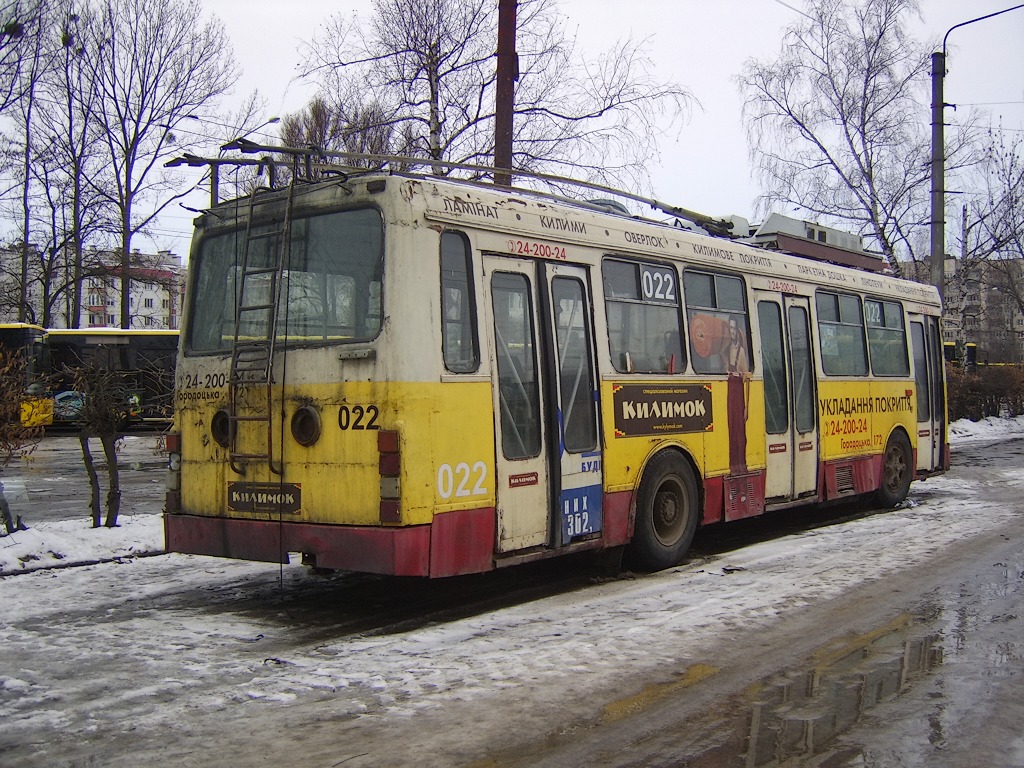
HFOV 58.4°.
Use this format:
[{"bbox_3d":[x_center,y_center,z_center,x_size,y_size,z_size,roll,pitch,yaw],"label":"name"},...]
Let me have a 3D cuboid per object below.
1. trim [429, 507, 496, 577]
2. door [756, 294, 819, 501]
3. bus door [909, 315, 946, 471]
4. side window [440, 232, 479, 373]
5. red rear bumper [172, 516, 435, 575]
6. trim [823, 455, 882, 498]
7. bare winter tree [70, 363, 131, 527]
[{"bbox_3d":[-0.330,1.070,6.220,0.070,0.430,0.580,-2,-2,43],"label":"trim"},{"bbox_3d":[2.880,0.130,9.550,0.100,2.150,1.200,-3,-2,43],"label":"door"},{"bbox_3d":[5.700,0.130,12.550,0.100,2.120,1.200,-3,-2,43],"label":"bus door"},{"bbox_3d":[-0.360,-0.550,6.240,0.060,0.950,0.330,-6,-4,43],"label":"side window"},{"bbox_3d":[-1.600,1.140,6.550,2.450,0.310,0.300,-2,-1,34],"label":"red rear bumper"},{"bbox_3d":[4.000,1.070,10.750,0.070,0.430,1.650,-2,-2,43],"label":"trim"},{"bbox_3d":[-4.630,0.680,10.350,0.640,1.820,0.600,0,0,-24],"label":"bare winter tree"}]

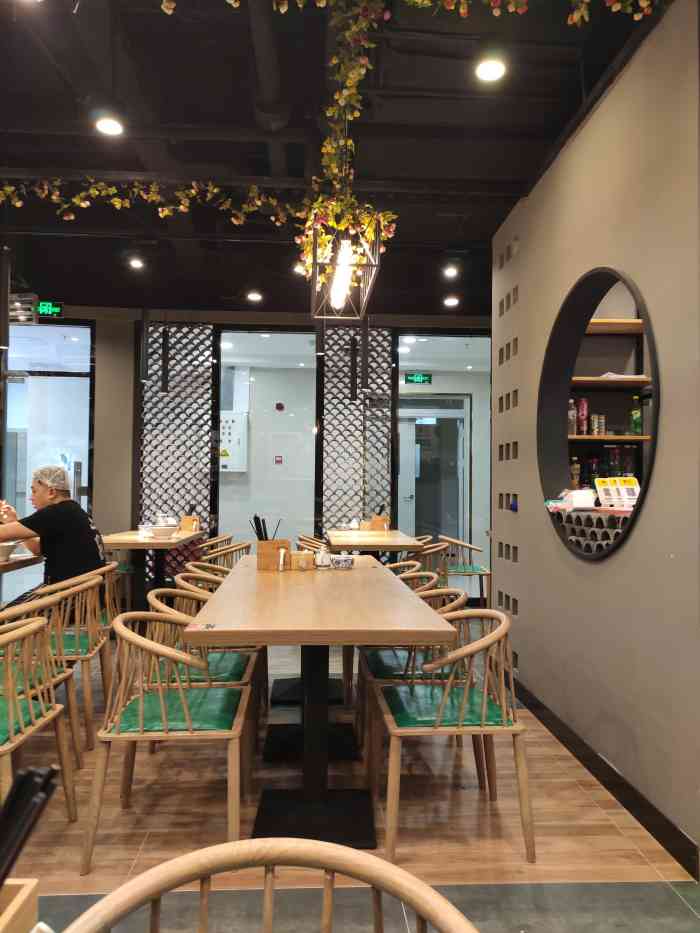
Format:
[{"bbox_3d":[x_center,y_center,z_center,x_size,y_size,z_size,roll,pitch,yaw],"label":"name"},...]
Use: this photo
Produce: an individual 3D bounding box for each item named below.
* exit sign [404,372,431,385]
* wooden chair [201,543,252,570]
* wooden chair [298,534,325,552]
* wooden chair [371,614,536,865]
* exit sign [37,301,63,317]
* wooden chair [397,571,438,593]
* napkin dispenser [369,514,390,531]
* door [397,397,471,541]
[{"bbox_3d":[0.918,-1.164,8.966,0.360,0.145,0.040,1,-2,-4],"label":"exit sign"},{"bbox_3d":[-1.031,0.988,5.264,0.500,0.735,0.550,1,-2,-4],"label":"wooden chair"},{"bbox_3d":[-0.227,0.972,5.689,0.490,0.750,0.480,1,-2,-4],"label":"wooden chair"},{"bbox_3d":[0.340,0.870,2.320,0.490,0.755,0.480,1,-2,-4],"label":"wooden chair"},{"bbox_3d":[-2.919,-1.528,6.558,0.280,0.150,0.050,1,-2,-4],"label":"exit sign"},{"bbox_3d":[0.216,0.953,3.568,0.500,0.735,0.550,1,-2,-4],"label":"wooden chair"},{"bbox_3d":[0.279,0.551,6.265,0.170,0.150,0.120,1,-2,-4],"label":"napkin dispenser"},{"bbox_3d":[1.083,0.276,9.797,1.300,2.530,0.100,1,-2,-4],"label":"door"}]

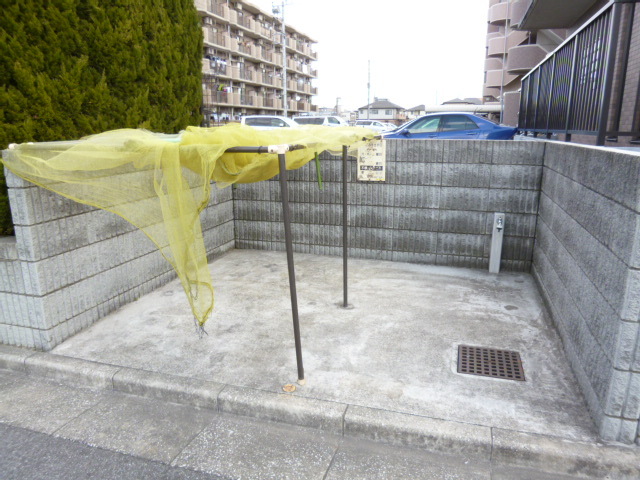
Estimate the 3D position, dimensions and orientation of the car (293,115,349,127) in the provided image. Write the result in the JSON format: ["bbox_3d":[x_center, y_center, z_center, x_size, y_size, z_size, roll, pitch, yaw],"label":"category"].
[{"bbox_3d":[0.436,-8.483,34.000,4.750,1.850,1.750,4,15,15],"label":"car"}]

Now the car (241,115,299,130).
[{"bbox_3d":[-2.518,-7.080,28.470,4.700,1.700,1.740,4,15,15],"label":"car"}]

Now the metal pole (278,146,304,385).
[{"bbox_3d":[-0.127,0.161,2.046,0.030,1.108,0.030,-3,14,1],"label":"metal pole"}]

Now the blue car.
[{"bbox_3d":[2.970,-2.890,12.680,4.620,1.430,1.740,4,15,15],"label":"blue car"}]

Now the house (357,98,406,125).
[{"bbox_3d":[15.025,-29.982,106.888,10.500,7.300,9.000,4,15,16],"label":"house"}]

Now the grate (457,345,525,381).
[{"bbox_3d":[0.906,0.663,2.369,0.323,0.030,0.305,4,15,16],"label":"grate"}]

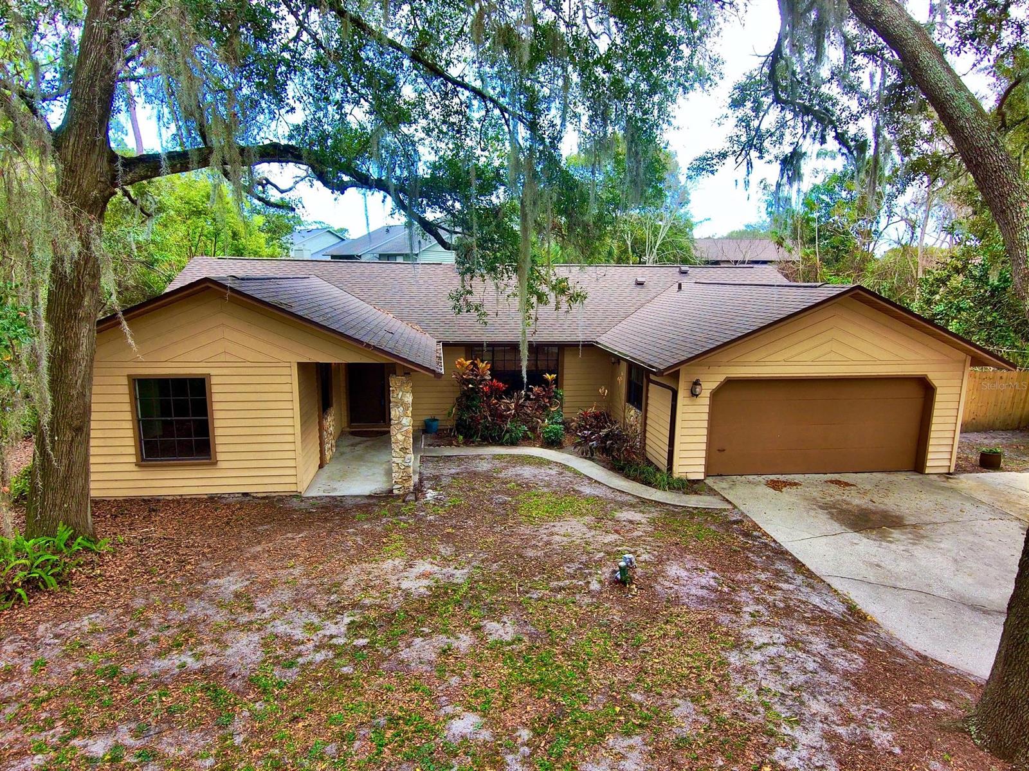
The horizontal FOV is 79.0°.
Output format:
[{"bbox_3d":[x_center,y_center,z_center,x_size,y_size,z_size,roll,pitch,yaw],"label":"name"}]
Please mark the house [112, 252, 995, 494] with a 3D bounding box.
[{"bbox_3d":[-0.097,-1.439,18.705,19.590,4.460,15.340,0,10,-7],"label":"house"}]

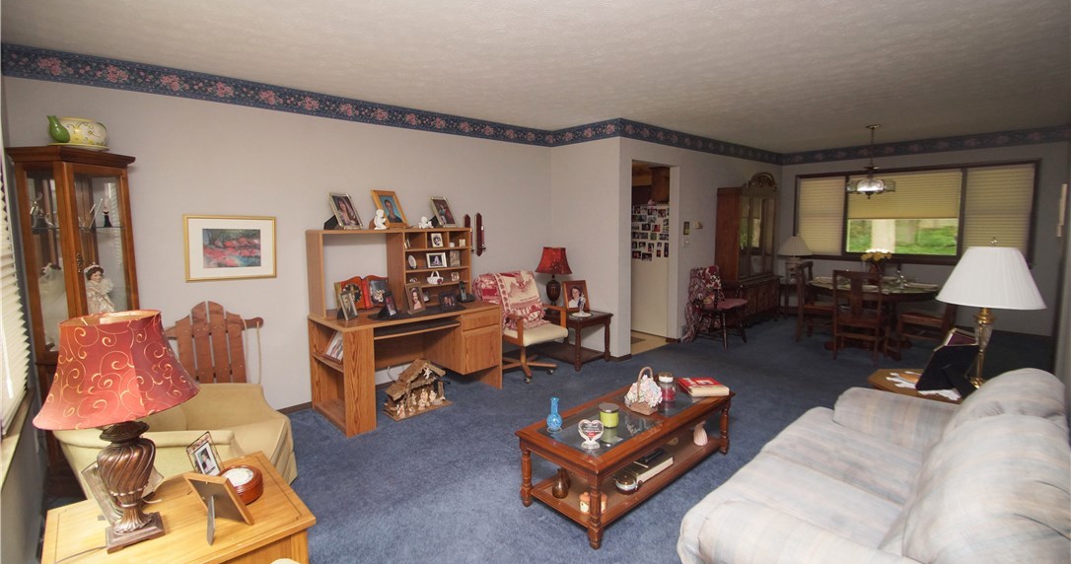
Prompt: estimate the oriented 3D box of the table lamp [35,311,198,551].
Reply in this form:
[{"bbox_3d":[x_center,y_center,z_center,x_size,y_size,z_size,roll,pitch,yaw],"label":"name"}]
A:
[{"bbox_3d":[-1.283,0.450,1.376,0.370,0.700,0.370,-8,10,-41],"label":"table lamp"}]

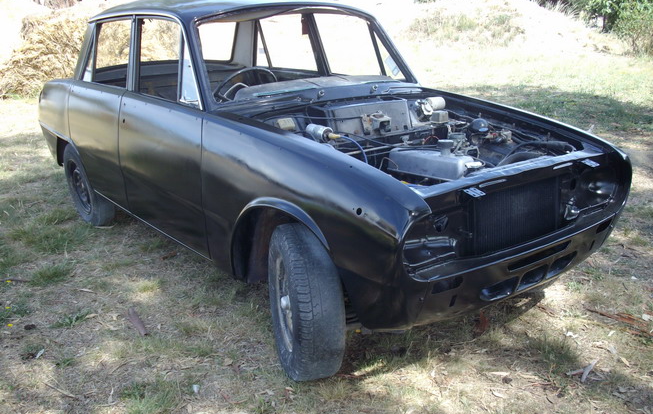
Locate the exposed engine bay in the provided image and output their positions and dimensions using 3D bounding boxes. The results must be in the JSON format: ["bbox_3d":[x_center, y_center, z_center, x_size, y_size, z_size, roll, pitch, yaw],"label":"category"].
[{"bbox_3d":[0.342,-0.161,2.906,1.080,0.430,1.050,-14,20,-34],"label":"exposed engine bay"}]

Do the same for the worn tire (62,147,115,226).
[{"bbox_3d":[-1.512,-0.160,4.484,0.165,0.585,0.585,-14,20,-34],"label":"worn tire"}]

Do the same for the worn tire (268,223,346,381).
[{"bbox_3d":[-0.085,0.355,2.621,0.165,0.585,0.585,-7,18,-17],"label":"worn tire"}]

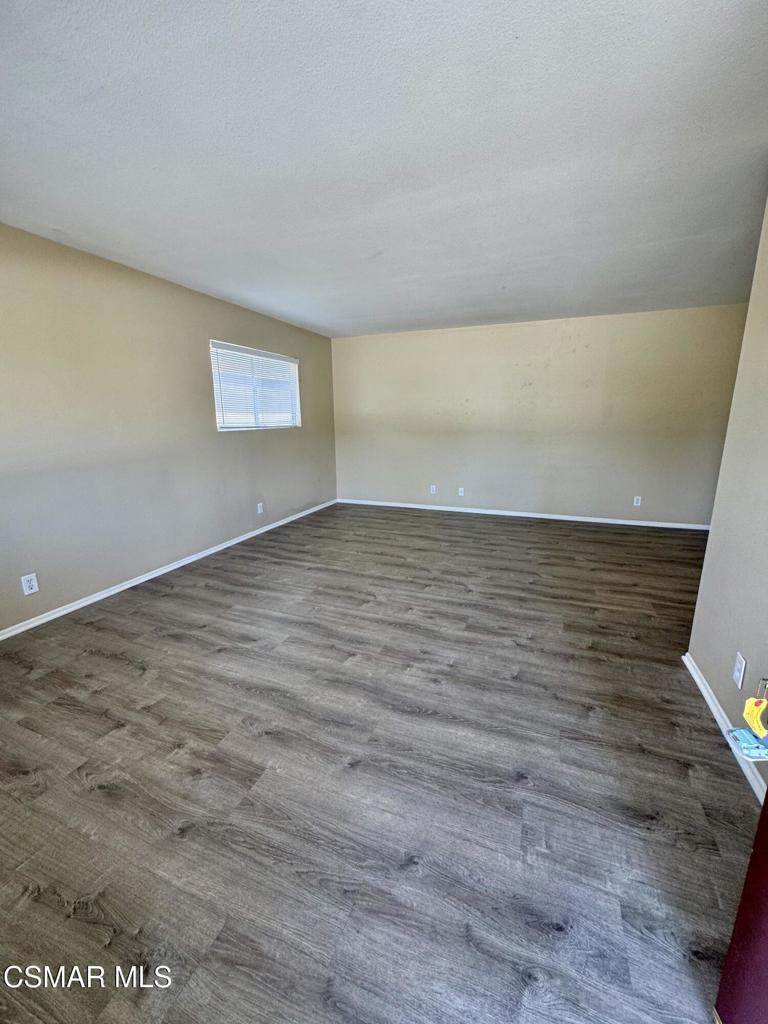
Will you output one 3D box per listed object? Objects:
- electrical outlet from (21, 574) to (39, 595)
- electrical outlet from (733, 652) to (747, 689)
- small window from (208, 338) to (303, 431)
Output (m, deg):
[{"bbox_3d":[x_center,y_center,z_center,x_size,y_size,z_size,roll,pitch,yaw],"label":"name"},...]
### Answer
[{"bbox_3d":[-2.303,0.471,2.697,0.010,0.118,0.076,5,14,21],"label":"electrical outlet"},{"bbox_3d":[1.453,0.647,1.688,0.010,0.118,0.075,5,14,21],"label":"electrical outlet"},{"bbox_3d":[-1.385,-1.382,4.724,0.050,0.850,1.510,5,14,21],"label":"small window"}]

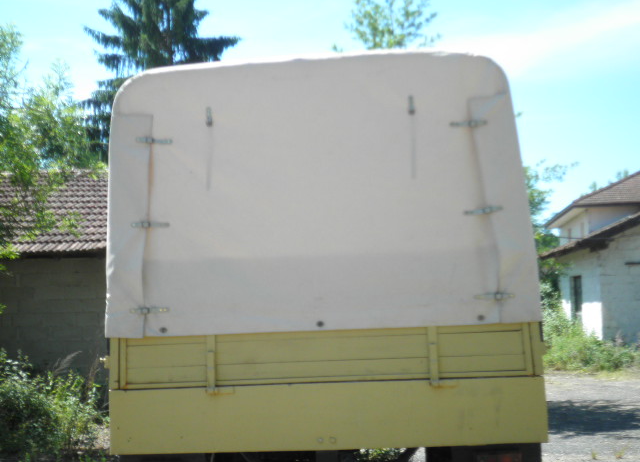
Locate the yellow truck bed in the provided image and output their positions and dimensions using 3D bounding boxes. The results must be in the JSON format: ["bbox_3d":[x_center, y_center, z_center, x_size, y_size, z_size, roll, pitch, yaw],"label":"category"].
[{"bbox_3d":[0.127,1.036,6.175,2.350,0.649,3.000,-3,-7,4],"label":"yellow truck bed"}]

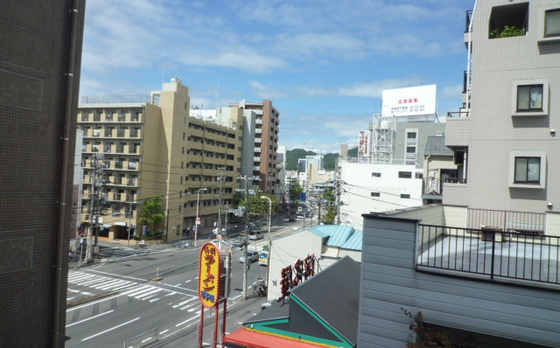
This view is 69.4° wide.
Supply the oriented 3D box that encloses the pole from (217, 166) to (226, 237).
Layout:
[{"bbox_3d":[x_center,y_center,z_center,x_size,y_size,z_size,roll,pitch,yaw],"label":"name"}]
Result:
[{"bbox_3d":[-11.049,5.875,74.887,1.700,14.200,0.800,2,-1,25],"label":"pole"}]

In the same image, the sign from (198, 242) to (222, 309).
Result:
[{"bbox_3d":[-4.798,6.972,28.000,1.700,4.600,0.350,2,-1,27],"label":"sign"}]

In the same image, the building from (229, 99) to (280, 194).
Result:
[{"bbox_3d":[-7.235,-3.797,127.525,13.300,36.000,12.000,2,-1,14],"label":"building"}]

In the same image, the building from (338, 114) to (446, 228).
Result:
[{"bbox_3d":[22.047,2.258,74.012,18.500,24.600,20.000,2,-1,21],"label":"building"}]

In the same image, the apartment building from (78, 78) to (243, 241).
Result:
[{"bbox_3d":[-24.110,-2.674,89.650,18.500,30.600,32.500,2,-1,24],"label":"apartment building"}]

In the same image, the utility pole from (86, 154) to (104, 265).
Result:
[{"bbox_3d":[-25.113,4.592,54.971,1.700,14.600,1.200,2,-1,25],"label":"utility pole"}]

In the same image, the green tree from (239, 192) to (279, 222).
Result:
[{"bbox_3d":[-5.746,8.918,103.837,10.200,9.000,7.500,2,-1,18],"label":"green tree"}]

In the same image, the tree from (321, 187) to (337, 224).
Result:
[{"bbox_3d":[8.707,7.675,71.869,3.000,11.000,3.000,2,-1,20],"label":"tree"}]

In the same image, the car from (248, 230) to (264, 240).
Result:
[{"bbox_3d":[-4.568,12.704,84.093,1.650,1.550,4.200,2,-1,19],"label":"car"}]

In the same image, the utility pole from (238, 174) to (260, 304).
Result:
[{"bbox_3d":[-3.114,6.426,40.766,2.100,12.500,0.900,2,-1,25],"label":"utility pole"}]

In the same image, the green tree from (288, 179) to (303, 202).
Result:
[{"bbox_3d":[4.853,8.414,137.864,4.800,12.600,4.800,3,-1,8],"label":"green tree"}]

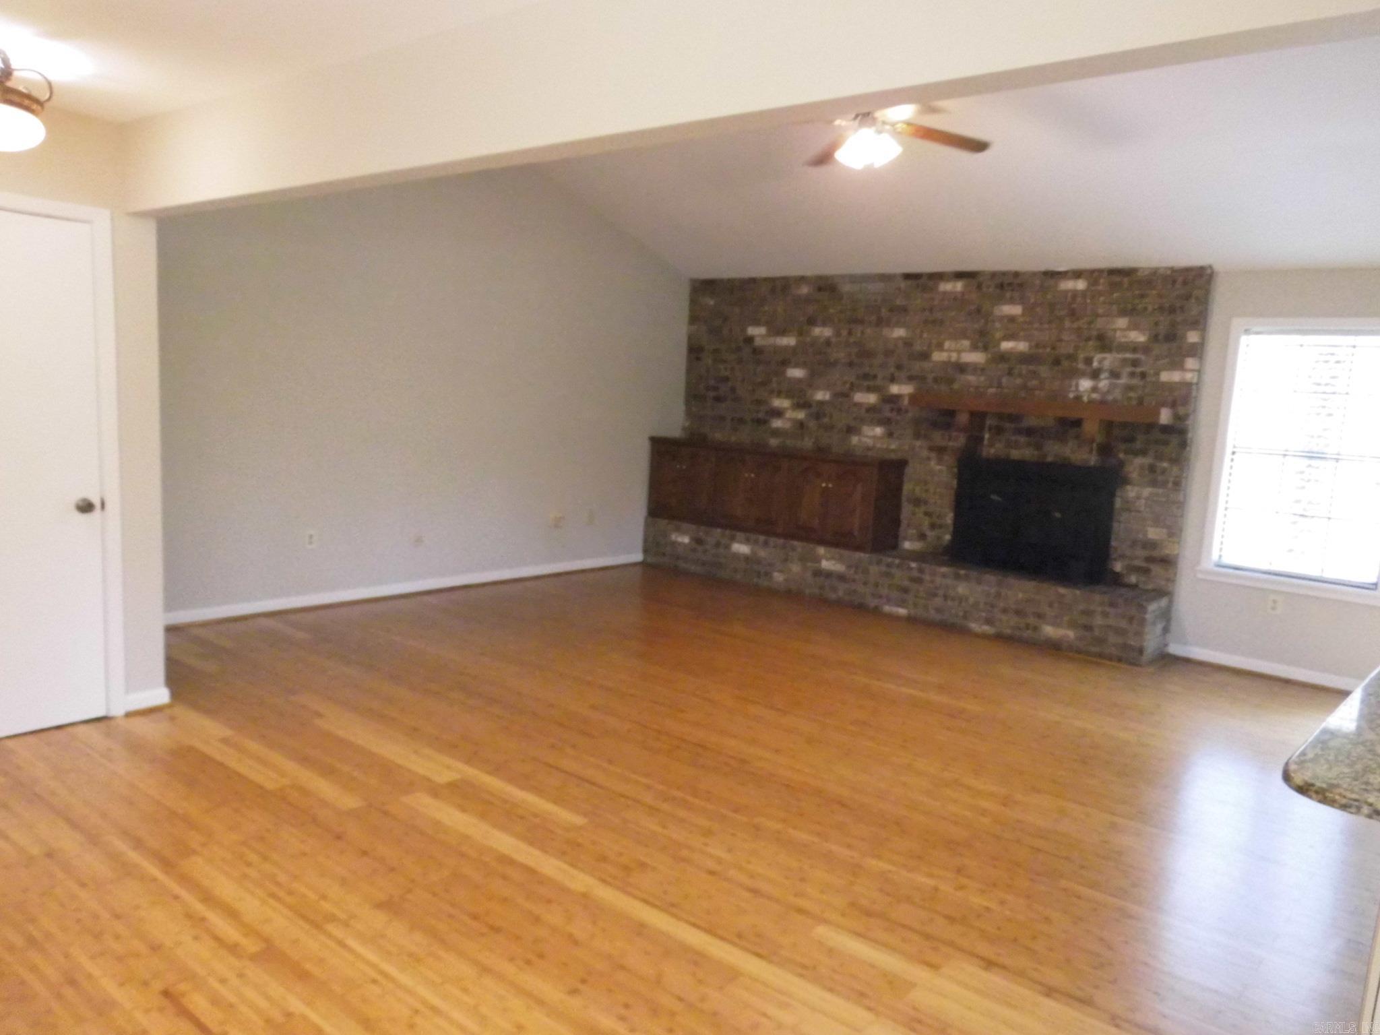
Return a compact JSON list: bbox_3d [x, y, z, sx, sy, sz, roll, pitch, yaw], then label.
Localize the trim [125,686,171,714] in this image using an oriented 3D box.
[{"bbox_3d":[-2.365,0.788,4.344,0.020,0.084,0.192,9,10,39],"label":"trim"}]

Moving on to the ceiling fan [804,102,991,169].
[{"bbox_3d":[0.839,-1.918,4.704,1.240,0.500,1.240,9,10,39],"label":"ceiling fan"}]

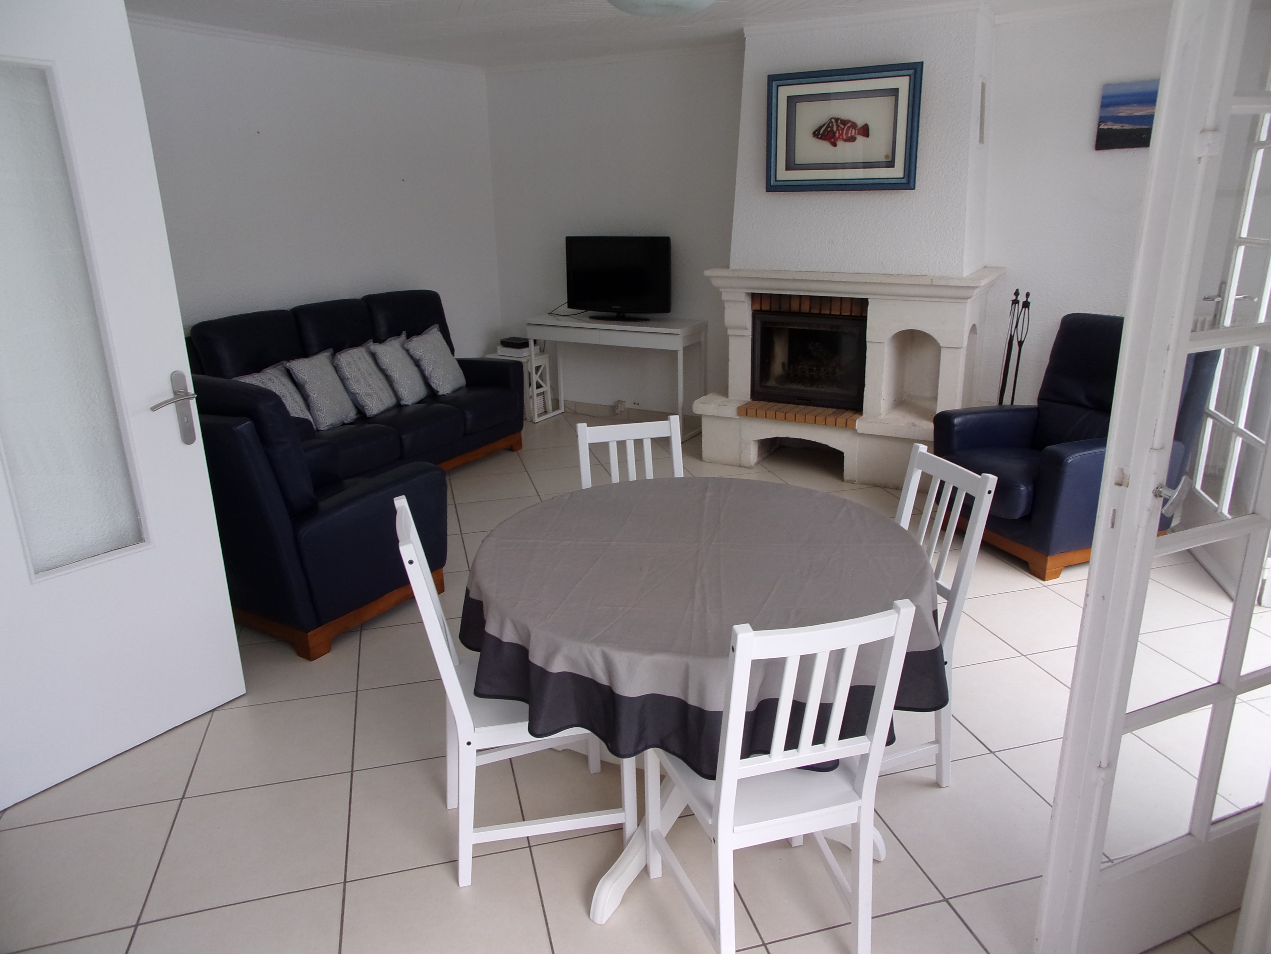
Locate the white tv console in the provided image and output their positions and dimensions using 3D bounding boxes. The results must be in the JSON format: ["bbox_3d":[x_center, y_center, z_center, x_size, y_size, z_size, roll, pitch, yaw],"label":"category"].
[{"bbox_3d":[-0.119,-0.706,6.264,1.189,0.736,0.403,9,21,29],"label":"white tv console"}]

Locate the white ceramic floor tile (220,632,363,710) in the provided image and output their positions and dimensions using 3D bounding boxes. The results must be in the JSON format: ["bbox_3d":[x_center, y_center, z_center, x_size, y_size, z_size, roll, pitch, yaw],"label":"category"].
[{"bbox_3d":[-1.238,0.690,3.276,0.455,0.012,0.455,-6,19,-14],"label":"white ceramic floor tile"}]

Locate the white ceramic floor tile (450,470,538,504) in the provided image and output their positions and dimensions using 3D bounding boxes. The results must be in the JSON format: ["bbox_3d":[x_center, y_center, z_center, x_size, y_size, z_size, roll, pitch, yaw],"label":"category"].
[{"bbox_3d":[-0.818,0.054,5.185,0.455,0.010,0.455,-6,18,-14],"label":"white ceramic floor tile"}]

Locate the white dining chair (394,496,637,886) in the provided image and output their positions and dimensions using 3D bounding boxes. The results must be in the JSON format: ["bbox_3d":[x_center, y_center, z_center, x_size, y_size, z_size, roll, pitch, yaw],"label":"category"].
[{"bbox_3d":[-0.297,0.499,2.293,0.500,0.897,0.420,-6,19,-15],"label":"white dining chair"}]

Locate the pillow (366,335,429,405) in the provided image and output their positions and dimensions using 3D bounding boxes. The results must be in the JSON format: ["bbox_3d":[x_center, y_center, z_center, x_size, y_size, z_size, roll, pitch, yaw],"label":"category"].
[{"bbox_3d":[-1.375,-0.622,5.410,0.140,0.380,0.345,-19,10,26],"label":"pillow"}]

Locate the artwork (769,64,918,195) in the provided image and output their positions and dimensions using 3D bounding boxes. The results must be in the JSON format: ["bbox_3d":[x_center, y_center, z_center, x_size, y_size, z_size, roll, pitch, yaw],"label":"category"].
[{"bbox_3d":[1.034,-1.758,4.652,0.795,0.590,0.040,9,21,29],"label":"artwork"}]

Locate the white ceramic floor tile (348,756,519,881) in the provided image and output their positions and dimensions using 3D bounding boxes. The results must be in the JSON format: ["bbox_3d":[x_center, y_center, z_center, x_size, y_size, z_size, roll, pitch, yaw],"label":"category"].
[{"bbox_3d":[-0.556,0.918,2.541,0.455,0.012,0.455,-6,19,-14],"label":"white ceramic floor tile"}]

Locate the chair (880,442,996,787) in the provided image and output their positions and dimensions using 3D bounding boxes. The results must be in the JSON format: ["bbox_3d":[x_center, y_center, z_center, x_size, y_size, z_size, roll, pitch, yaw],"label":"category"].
[{"bbox_3d":[0.631,0.406,2.514,0.500,0.897,0.420,-6,19,-15],"label":"chair"}]

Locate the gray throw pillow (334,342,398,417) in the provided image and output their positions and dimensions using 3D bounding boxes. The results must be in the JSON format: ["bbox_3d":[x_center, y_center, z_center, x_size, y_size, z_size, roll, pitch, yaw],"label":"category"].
[{"bbox_3d":[-1.502,-0.548,5.157,0.130,0.375,0.360,-22,4,24],"label":"gray throw pillow"}]

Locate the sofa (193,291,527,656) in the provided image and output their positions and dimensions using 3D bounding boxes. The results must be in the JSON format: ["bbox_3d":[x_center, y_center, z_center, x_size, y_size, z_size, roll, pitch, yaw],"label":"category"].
[{"bbox_3d":[-1.311,-0.264,4.566,1.790,0.990,2.600,10,21,30],"label":"sofa"}]

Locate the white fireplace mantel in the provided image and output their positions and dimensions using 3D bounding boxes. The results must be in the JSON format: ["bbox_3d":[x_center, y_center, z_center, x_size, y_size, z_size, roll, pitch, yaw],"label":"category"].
[{"bbox_3d":[1.178,-0.601,5.254,1.570,1.105,0.710,9,21,29],"label":"white fireplace mantel"}]

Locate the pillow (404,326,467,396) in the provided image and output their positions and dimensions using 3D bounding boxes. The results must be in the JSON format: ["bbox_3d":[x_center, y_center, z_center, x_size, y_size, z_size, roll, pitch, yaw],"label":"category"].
[{"bbox_3d":[-1.222,-0.703,5.653,0.140,0.380,0.345,-18,15,32],"label":"pillow"}]

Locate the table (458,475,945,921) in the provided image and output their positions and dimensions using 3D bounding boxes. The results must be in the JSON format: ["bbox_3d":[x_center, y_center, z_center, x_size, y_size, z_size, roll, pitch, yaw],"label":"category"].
[{"bbox_3d":[0.162,0.536,2.424,1.180,0.757,1.180,-6,19,-14],"label":"table"}]

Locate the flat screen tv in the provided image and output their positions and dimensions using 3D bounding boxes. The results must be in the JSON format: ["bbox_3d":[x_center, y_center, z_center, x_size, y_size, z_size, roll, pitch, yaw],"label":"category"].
[{"bbox_3d":[-0.117,-1.309,6.049,0.781,0.534,0.212,7,20,23],"label":"flat screen tv"}]

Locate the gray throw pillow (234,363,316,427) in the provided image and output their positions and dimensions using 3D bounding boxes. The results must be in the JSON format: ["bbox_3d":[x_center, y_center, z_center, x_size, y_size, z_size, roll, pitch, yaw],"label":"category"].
[{"bbox_3d":[-1.836,-0.373,4.673,0.140,0.380,0.345,-17,10,36],"label":"gray throw pillow"}]

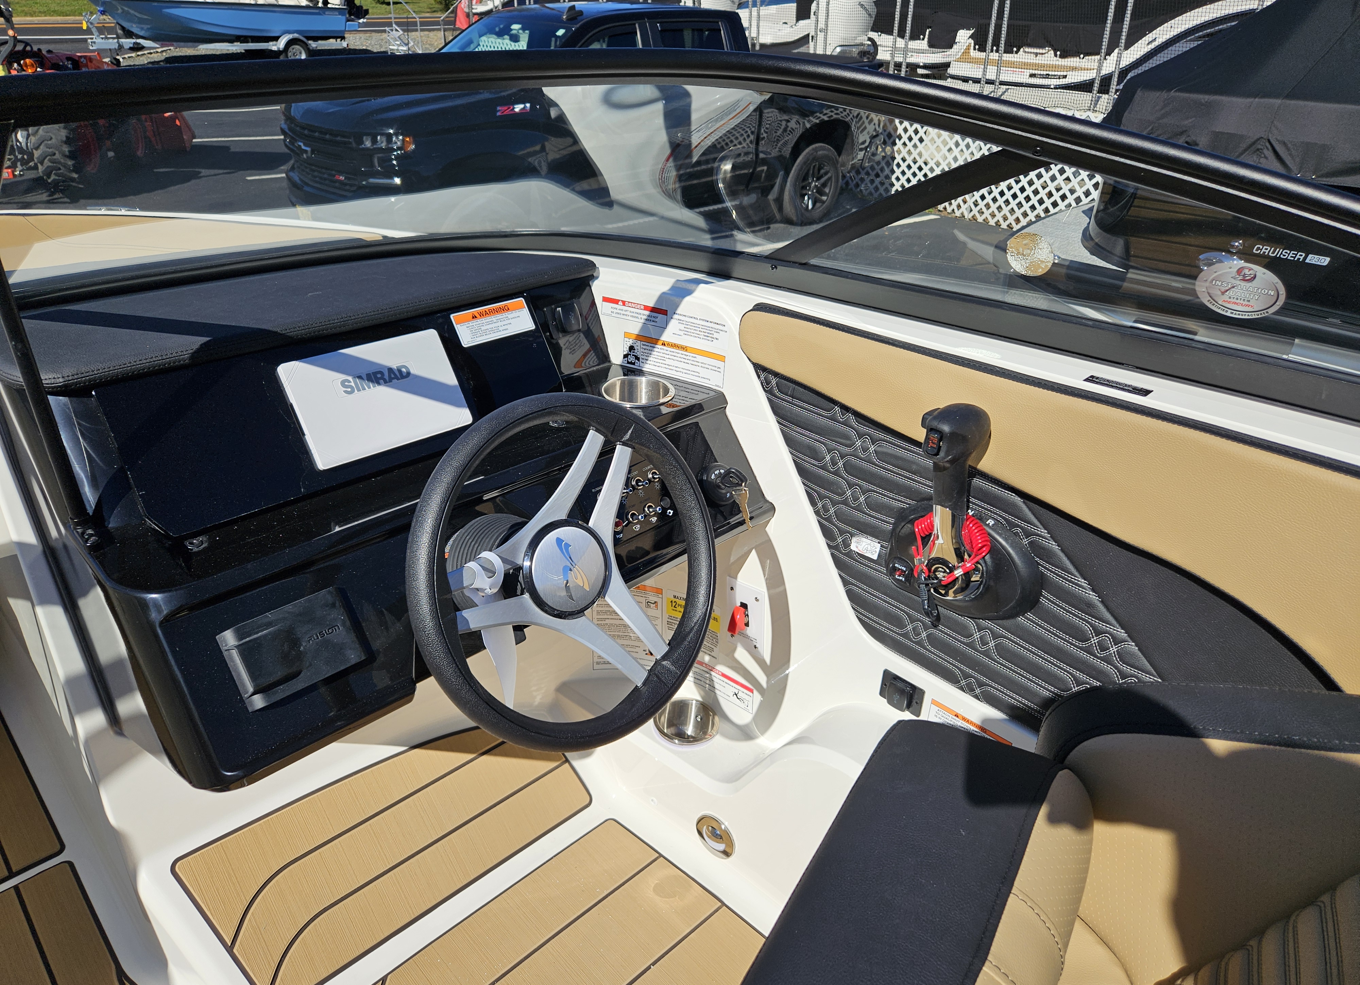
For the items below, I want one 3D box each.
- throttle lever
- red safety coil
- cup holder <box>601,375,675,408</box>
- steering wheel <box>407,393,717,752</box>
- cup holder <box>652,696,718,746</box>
[{"bbox_3d":[0.320,-0.012,1.050,0.075,0.195,0.060,-24,37,-34],"label":"throttle lever"},{"bbox_3d":[0.320,0.066,1.070,0.055,0.070,0.090,-24,37,-34],"label":"red safety coil"},{"bbox_3d":[-0.057,-0.108,1.287,0.102,0.085,0.102,-1,30,0],"label":"cup holder"},{"bbox_3d":[-0.115,0.078,0.916,0.353,0.353,0.090,-26,12,-36],"label":"steering wheel"},{"bbox_3d":[0.011,0.388,1.415,0.102,0.085,0.102,-1,30,0],"label":"cup holder"}]

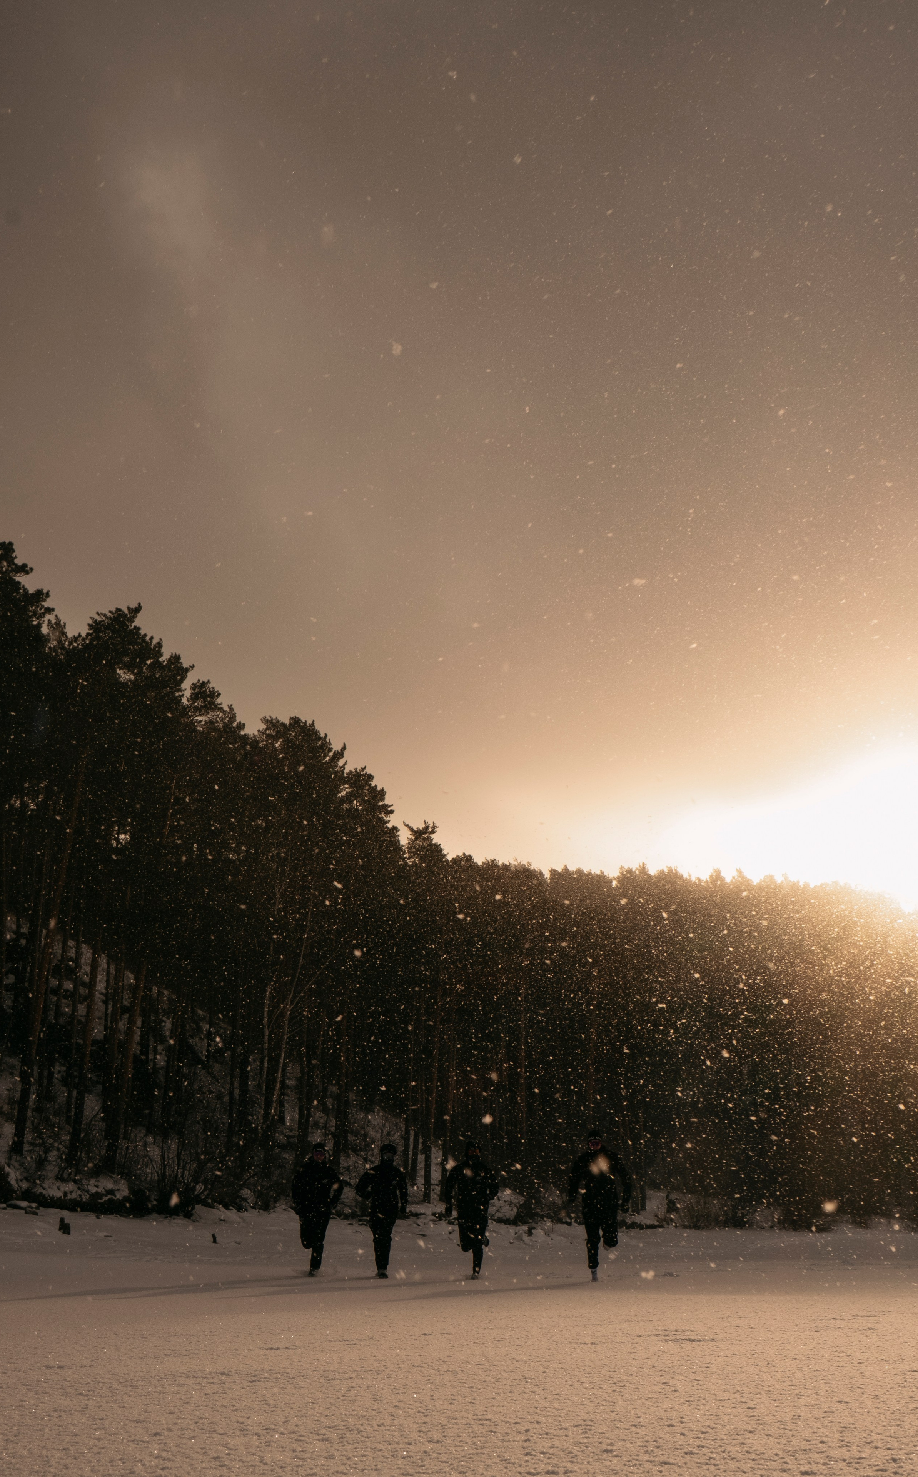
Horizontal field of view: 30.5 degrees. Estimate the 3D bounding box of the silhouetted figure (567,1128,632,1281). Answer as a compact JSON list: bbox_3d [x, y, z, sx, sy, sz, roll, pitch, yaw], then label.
[{"bbox_3d":[1.685,5.567,20.127,0.773,1.770,0.750,-1,-16,5],"label":"silhouetted figure"}]

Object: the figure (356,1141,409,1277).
[{"bbox_3d":[-1.007,6.159,22.066,0.712,1.720,0.700,1,-16,-2],"label":"figure"}]

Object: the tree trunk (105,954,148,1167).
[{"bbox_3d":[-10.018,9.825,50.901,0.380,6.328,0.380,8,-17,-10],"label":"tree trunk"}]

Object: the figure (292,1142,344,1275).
[{"bbox_3d":[-1.915,6.349,22.774,0.703,1.730,0.750,2,-16,-4],"label":"figure"}]

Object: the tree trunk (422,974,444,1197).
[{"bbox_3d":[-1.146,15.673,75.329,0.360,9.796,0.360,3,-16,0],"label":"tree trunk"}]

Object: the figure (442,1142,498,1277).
[{"bbox_3d":[0.163,6.032,21.639,0.713,1.730,0.750,0,-16,1],"label":"figure"}]

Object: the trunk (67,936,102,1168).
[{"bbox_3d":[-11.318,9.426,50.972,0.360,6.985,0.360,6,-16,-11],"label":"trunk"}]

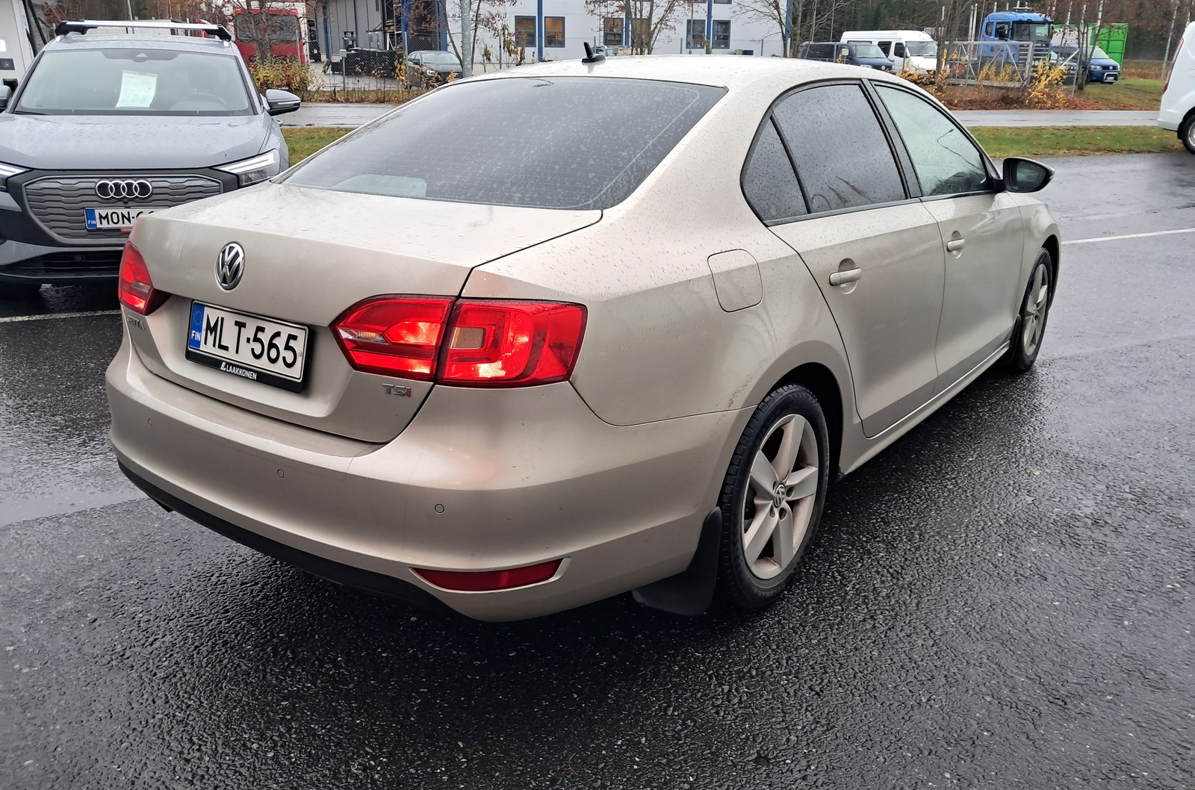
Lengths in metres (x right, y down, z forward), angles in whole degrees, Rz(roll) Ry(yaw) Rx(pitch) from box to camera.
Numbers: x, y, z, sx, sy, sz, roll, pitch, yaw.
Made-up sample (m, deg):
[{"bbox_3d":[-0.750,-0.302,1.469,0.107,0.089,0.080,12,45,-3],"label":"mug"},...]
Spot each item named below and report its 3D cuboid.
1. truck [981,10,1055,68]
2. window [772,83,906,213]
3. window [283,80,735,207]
[{"bbox_3d":[21.065,-18.745,50.645,2.550,3.450,6.000,-7,21,-19],"label":"truck"},{"bbox_3d":[0.713,-0.730,2.732,0.045,0.395,0.710,-24,-1,41],"label":"window"},{"bbox_3d":[-0.295,-0.716,2.585,1.280,0.075,0.715,13,47,36],"label":"window"}]

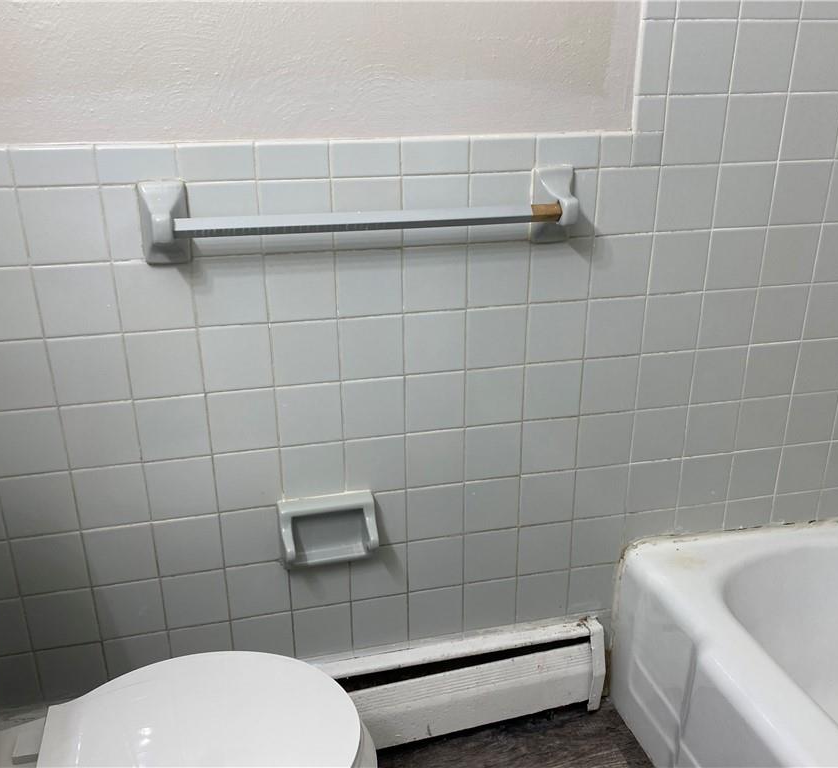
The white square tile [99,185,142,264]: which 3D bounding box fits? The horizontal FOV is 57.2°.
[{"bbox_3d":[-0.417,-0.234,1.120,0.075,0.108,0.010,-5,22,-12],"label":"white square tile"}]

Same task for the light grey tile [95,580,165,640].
[{"bbox_3d":[-0.501,0.387,1.339,0.108,0.108,0.010,-5,22,-12],"label":"light grey tile"}]

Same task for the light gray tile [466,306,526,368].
[{"bbox_3d":[0.129,-0.081,1.314,0.108,0.108,0.010,-5,21,-12],"label":"light gray tile"}]

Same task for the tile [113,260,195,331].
[{"bbox_3d":[-0.400,-0.134,1.165,0.108,0.108,0.010,-5,22,-12],"label":"tile"}]

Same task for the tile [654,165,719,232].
[{"bbox_3d":[0.454,-0.314,1.304,0.108,0.108,0.008,-5,22,-12],"label":"tile"}]

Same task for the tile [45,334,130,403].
[{"bbox_3d":[-0.505,-0.022,1.180,0.108,0.108,0.008,-5,22,-12],"label":"tile"}]

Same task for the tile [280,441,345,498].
[{"bbox_3d":[-0.181,0.153,1.328,0.108,0.108,0.010,-5,21,-12],"label":"tile"}]

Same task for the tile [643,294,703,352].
[{"bbox_3d":[0.456,-0.109,1.383,0.108,0.108,0.010,-5,22,-12],"label":"tile"}]

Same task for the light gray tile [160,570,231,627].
[{"bbox_3d":[-0.396,0.379,1.362,0.108,0.108,0.010,-5,21,-12],"label":"light gray tile"}]

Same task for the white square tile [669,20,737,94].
[{"bbox_3d":[0.451,-0.518,1.225,0.108,0.108,0.008,-5,22,-12],"label":"white square tile"}]

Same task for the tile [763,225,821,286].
[{"bbox_3d":[0.670,-0.232,1.387,0.108,0.108,0.010,-5,21,-12],"label":"tile"}]

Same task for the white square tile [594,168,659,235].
[{"bbox_3d":[0.346,-0.305,1.282,0.108,0.108,0.009,-5,22,-12],"label":"white square tile"}]

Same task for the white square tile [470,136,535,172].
[{"bbox_3d":[0.131,-0.362,1.213,0.108,0.055,0.009,-5,21,-13],"label":"white square tile"}]

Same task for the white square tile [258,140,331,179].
[{"bbox_3d":[-0.187,-0.332,1.138,0.108,0.055,0.010,-5,22,-12],"label":"white square tile"}]

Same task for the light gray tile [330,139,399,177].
[{"bbox_3d":[-0.080,-0.343,1.165,0.108,0.055,0.009,-5,21,-13],"label":"light gray tile"}]

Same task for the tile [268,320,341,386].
[{"bbox_3d":[-0.185,-0.051,1.246,0.108,0.108,0.010,-5,22,-12],"label":"tile"}]

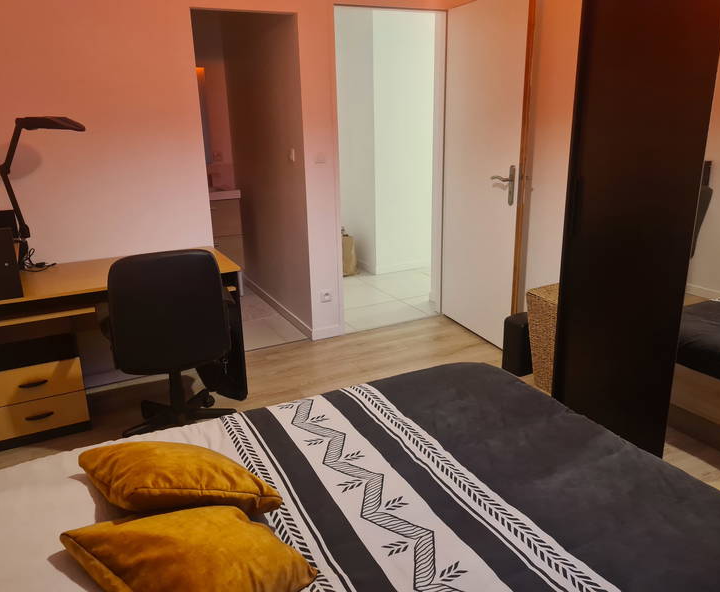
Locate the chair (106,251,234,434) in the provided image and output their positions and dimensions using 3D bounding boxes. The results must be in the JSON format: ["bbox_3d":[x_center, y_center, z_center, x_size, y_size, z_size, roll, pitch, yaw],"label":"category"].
[{"bbox_3d":[-0.831,0.216,2.659,0.580,0.916,0.580,-7,18,-18],"label":"chair"}]

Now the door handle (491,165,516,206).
[{"bbox_3d":[0.826,-0.637,3.416,0.058,0.232,0.142,-8,18,-20],"label":"door handle"}]

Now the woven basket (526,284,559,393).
[{"bbox_3d":[1.129,0.241,3.111,0.370,0.515,0.370,-9,18,-23],"label":"woven basket"}]

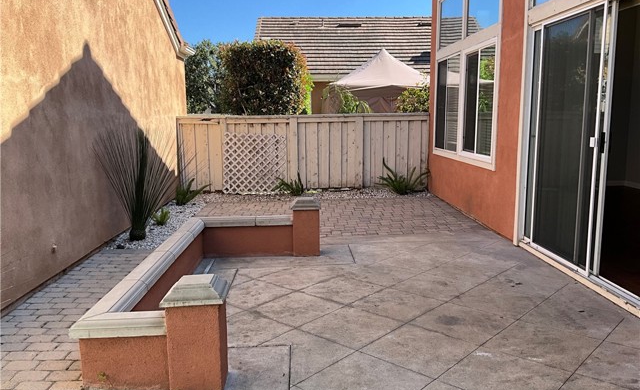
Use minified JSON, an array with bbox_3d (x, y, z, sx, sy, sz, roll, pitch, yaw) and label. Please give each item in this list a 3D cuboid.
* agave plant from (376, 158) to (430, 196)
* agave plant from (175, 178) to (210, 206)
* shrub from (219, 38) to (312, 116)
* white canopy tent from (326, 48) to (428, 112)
[{"bbox_3d":[1.585,-0.350,10.303,1.000,0.720,0.850,0,8,-2],"label":"agave plant"},{"bbox_3d":[-2.172,-0.062,9.132,0.660,0.480,0.620,0,8,-2],"label":"agave plant"},{"bbox_3d":[-1.174,-1.761,11.769,2.050,3.100,1.700,0,8,-2],"label":"shrub"},{"bbox_3d":[1.701,-2.288,14.522,3.000,3.267,3.000,0,8,-2],"label":"white canopy tent"}]

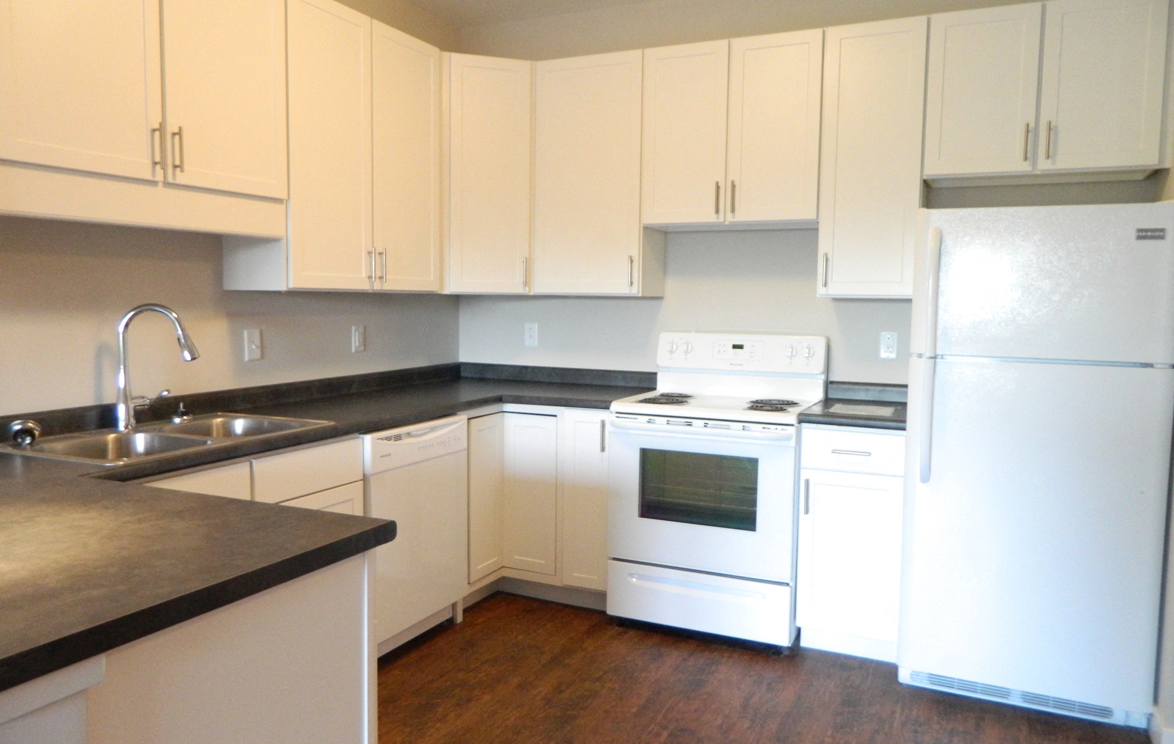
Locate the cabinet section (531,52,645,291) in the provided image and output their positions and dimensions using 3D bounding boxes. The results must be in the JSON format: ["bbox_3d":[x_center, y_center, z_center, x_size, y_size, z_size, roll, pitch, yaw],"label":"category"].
[{"bbox_3d":[0.059,-0.876,3.902,0.533,1.041,0.318,3,5,25],"label":"cabinet section"}]

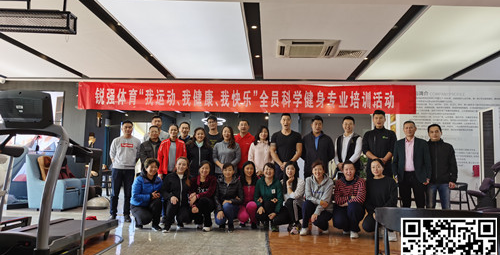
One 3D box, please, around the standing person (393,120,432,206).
[{"bbox_3d":[2.486,0.758,5.969,0.580,1.728,0.320,1,-6,8],"label":"standing person"}]

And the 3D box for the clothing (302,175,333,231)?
[{"bbox_3d":[1.003,1.118,5.810,0.480,0.801,0.650,1,-6,5],"label":"clothing"}]

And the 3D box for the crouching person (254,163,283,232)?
[{"bbox_3d":[0.279,1.057,5.983,0.480,1.020,0.650,1,-6,5],"label":"crouching person"}]

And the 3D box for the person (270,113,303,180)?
[{"bbox_3d":[0.594,0.668,6.265,0.520,1.830,0.320,-1,-6,6],"label":"person"}]

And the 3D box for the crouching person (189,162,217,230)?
[{"bbox_3d":[-0.743,1.032,6.032,0.480,1.024,0.650,0,-6,12],"label":"crouching person"}]

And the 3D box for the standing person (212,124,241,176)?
[{"bbox_3d":[-0.378,0.793,6.402,0.460,1.610,0.290,0,-6,1],"label":"standing person"}]

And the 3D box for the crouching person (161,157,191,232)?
[{"bbox_3d":[-1.151,0.991,5.986,0.500,1.074,0.680,3,-6,-12],"label":"crouching person"}]

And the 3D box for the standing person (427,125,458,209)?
[{"bbox_3d":[3.011,0.768,6.100,0.490,1.680,0.300,-1,-6,14],"label":"standing person"}]

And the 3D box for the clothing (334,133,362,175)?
[{"bbox_3d":[1.591,0.436,6.300,0.480,0.700,0.300,0,-6,8],"label":"clothing"}]

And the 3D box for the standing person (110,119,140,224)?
[{"bbox_3d":[-2.140,0.725,6.650,0.490,1.730,0.300,2,-6,-8],"label":"standing person"}]

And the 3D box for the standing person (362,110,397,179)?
[{"bbox_3d":[2.033,0.674,6.125,0.560,1.901,0.330,1,-6,8],"label":"standing person"}]

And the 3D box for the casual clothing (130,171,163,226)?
[{"bbox_3d":[-1.625,1.081,6.074,0.500,0.787,0.650,4,-6,-20],"label":"casual clothing"}]

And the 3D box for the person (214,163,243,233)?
[{"bbox_3d":[-0.337,1.048,5.982,0.460,1.003,0.650,2,-6,-5],"label":"person"}]

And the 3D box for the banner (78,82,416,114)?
[{"bbox_3d":[-0.060,-0.720,9.433,8.050,0.655,0.040,0,-6,2],"label":"banner"}]

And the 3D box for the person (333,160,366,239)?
[{"bbox_3d":[1.441,1.013,5.650,0.530,1.060,0.670,0,-6,8],"label":"person"}]

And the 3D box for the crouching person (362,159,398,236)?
[{"bbox_3d":[1.749,0.967,5.226,0.500,1.010,0.620,-2,-7,21],"label":"crouching person"}]

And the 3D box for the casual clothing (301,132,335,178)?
[{"bbox_3d":[1.090,0.449,6.300,0.540,0.740,0.320,0,-6,6],"label":"casual clothing"}]

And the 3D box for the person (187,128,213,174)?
[{"bbox_3d":[-0.854,0.808,6.521,0.480,1.617,0.310,2,-6,-5],"label":"person"}]

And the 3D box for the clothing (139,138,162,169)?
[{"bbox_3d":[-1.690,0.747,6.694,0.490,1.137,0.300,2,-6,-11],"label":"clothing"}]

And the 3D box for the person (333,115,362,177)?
[{"bbox_3d":[1.521,0.721,6.013,0.500,1.785,0.330,-1,-6,17],"label":"person"}]

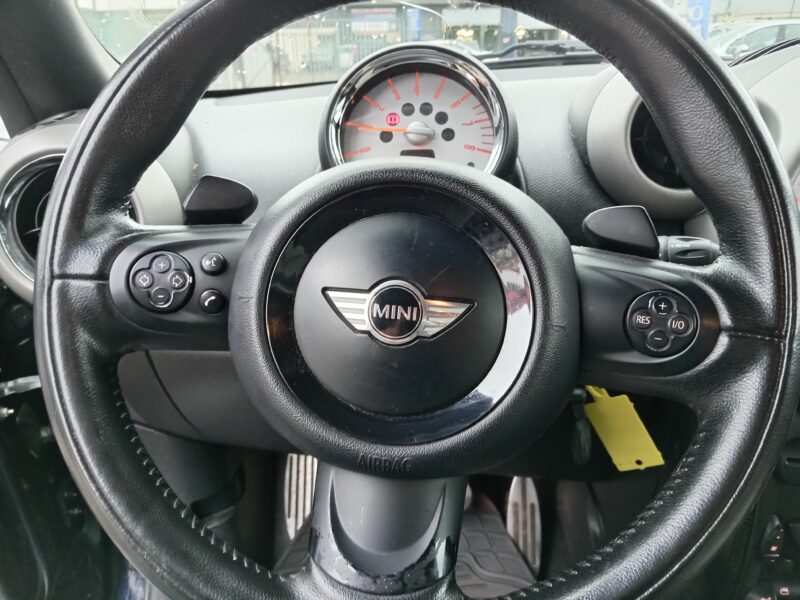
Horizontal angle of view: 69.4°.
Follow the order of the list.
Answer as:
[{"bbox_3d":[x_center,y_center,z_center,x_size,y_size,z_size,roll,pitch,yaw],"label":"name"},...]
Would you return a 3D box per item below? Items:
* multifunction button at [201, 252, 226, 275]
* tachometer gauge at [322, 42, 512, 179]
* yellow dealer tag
[{"bbox_3d":[-0.096,-0.019,0.298,0.012,0.011,0.006,1,-7,4],"label":"multifunction button"},{"bbox_3d":[0.012,-0.102,0.395,0.127,0.127,0.065,0,-3,1],"label":"tachometer gauge"},{"bbox_3d":[0.154,0.090,0.400,0.033,0.065,0.003,-29,-2,30],"label":"yellow dealer tag"}]

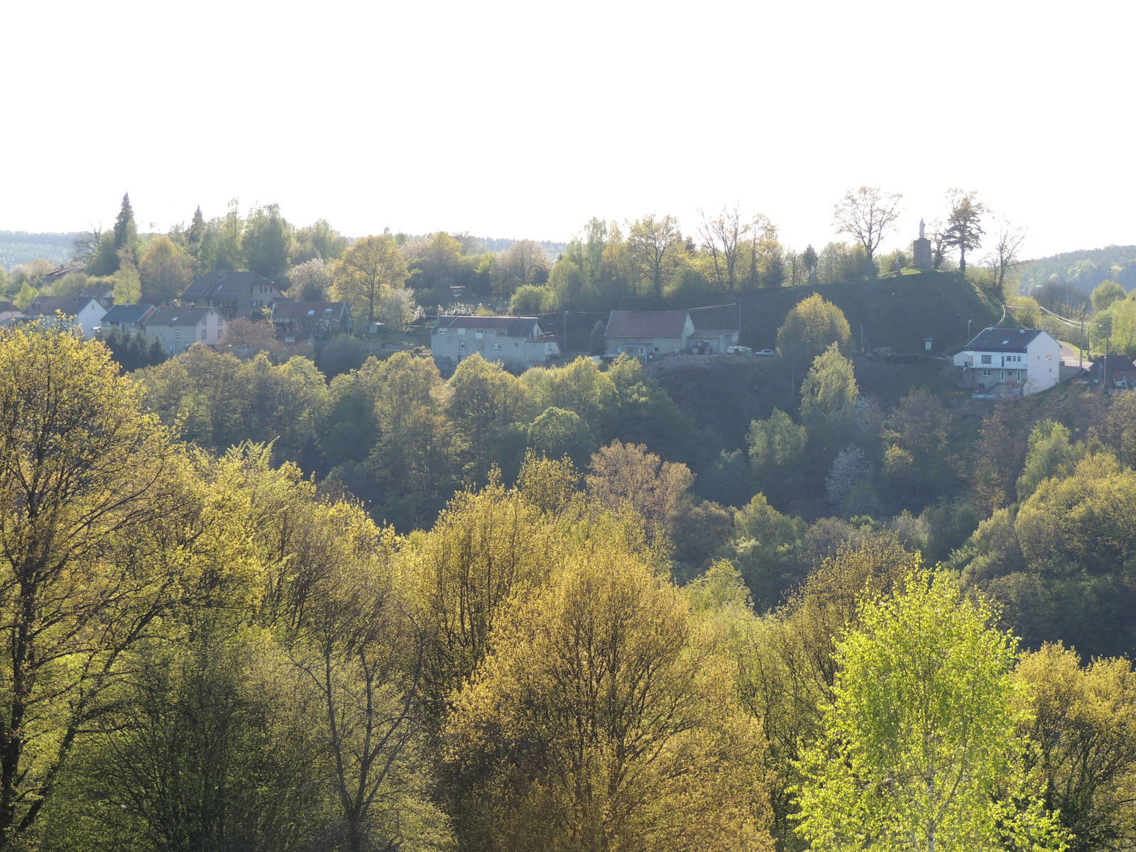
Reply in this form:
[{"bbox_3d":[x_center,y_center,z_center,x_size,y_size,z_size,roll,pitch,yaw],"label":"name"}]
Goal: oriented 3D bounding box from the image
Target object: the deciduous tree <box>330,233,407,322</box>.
[{"bbox_3d":[-42.990,-31.900,712.990,16.600,19.400,16.600,0,3,-3],"label":"deciduous tree"}]

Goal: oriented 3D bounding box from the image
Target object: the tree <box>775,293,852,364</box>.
[{"bbox_3d":[50.040,-19.510,668.000,15.600,14.990,15.200,0,3,4],"label":"tree"}]

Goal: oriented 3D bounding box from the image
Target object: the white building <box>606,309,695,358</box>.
[{"bbox_3d":[17.100,-19.350,689.520,16.500,9.600,11.000,1,3,15],"label":"white building"}]

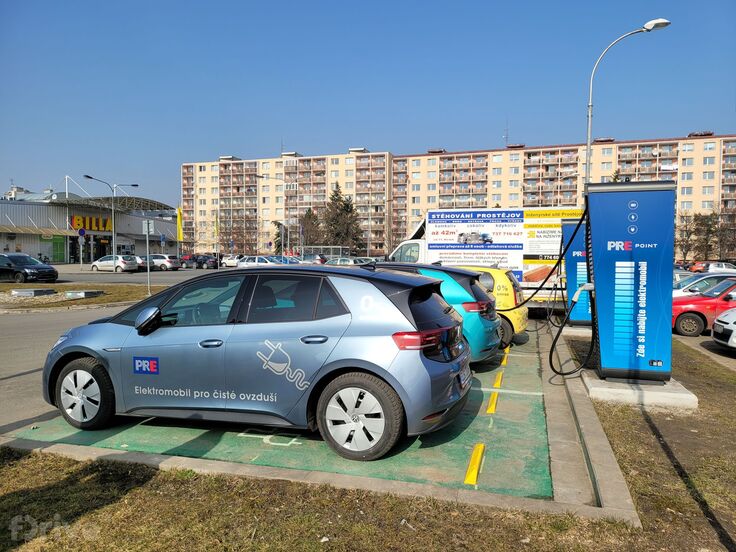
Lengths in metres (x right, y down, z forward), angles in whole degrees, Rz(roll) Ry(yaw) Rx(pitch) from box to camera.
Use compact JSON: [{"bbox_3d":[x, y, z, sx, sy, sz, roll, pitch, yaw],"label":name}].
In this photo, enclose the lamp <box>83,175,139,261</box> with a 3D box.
[{"bbox_3d":[-22.005,-4.383,47.875,0.400,8.050,5.800,1,2,16],"label":"lamp"}]

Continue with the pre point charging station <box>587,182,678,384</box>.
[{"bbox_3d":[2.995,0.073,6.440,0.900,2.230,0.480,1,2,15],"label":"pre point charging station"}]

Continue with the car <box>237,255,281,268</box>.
[{"bbox_3d":[-9.247,-0.955,48.000,4.300,1.470,1.720,1,2,27],"label":"car"}]

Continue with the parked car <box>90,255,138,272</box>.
[{"bbox_3d":[-22.884,-1.094,50.000,3.850,1.500,1.700,1,2,13],"label":"parked car"}]

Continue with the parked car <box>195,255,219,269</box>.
[{"bbox_3d":[-17.963,-1.530,60.000,4.000,1.470,1.740,1,2,15],"label":"parked car"}]

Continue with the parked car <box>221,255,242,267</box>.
[{"bbox_3d":[-15.700,-1.803,66.000,3.950,1.470,1.720,0,2,-4],"label":"parked car"}]

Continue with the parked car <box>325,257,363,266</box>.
[{"bbox_3d":[-2.325,-0.877,48.500,4.100,1.480,1.750,1,2,18],"label":"parked car"}]

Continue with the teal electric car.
[{"bbox_3d":[-0.188,0.578,8.599,4.260,1.565,1.850,1,2,17],"label":"teal electric car"}]

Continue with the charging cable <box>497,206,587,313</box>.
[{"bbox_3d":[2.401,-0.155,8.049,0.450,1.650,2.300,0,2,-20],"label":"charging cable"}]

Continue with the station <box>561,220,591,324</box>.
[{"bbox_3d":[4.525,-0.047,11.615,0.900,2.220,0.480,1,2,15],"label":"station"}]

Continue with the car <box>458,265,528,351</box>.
[{"bbox_3d":[1.447,0.566,11.325,3.600,1.490,1.645,1,2,16],"label":"car"}]

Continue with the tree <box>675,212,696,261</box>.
[{"bbox_3d":[51.691,-5.942,90.000,3.700,9.000,3.700,1,2,30],"label":"tree"}]

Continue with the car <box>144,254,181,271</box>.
[{"bbox_3d":[-19.611,-1.239,51.500,4.300,1.500,1.780,1,2,18],"label":"car"}]

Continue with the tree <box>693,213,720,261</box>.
[{"bbox_3d":[53.116,-5.744,87.000,4.400,8.400,4.400,1,2,17],"label":"tree"}]

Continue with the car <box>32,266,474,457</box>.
[{"bbox_3d":[-1.177,0.672,5.641,4.260,1.565,1.850,1,2,18],"label":"car"}]

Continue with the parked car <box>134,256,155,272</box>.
[{"bbox_3d":[-22.541,-1.175,52.800,4.050,1.470,1.720,1,2,14],"label":"parked car"}]

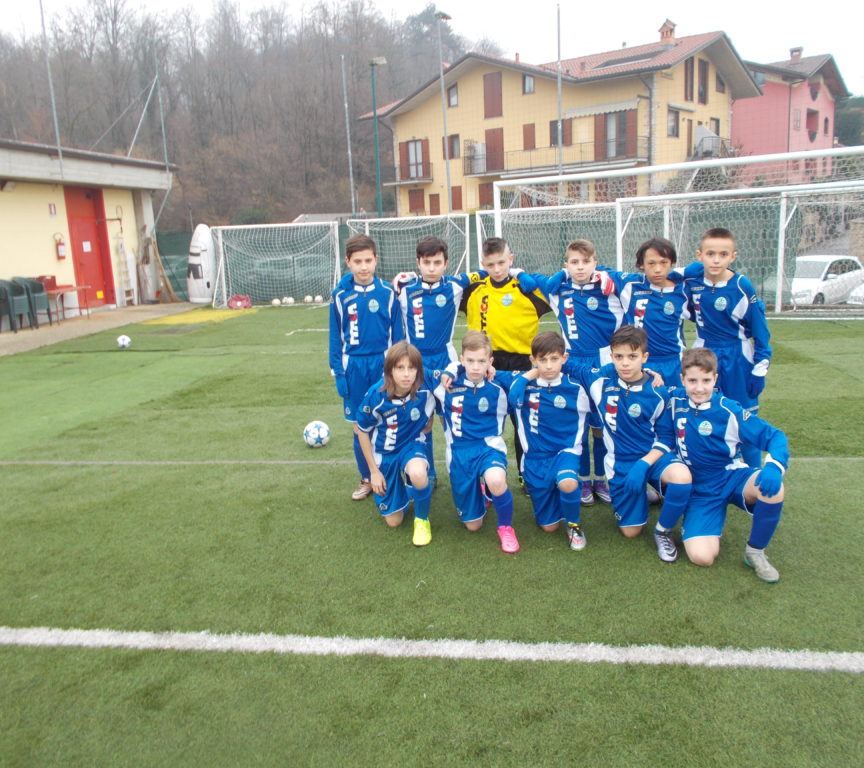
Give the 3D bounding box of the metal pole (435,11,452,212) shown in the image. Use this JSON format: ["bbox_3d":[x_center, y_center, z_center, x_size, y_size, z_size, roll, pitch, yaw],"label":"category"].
[{"bbox_3d":[0.491,-8.357,25.922,0.500,7.900,0.300,5,13,36],"label":"metal pole"}]

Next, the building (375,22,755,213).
[{"bbox_3d":[8.100,-15.400,47.700,19.000,10.800,15.000,7,15,38],"label":"building"}]

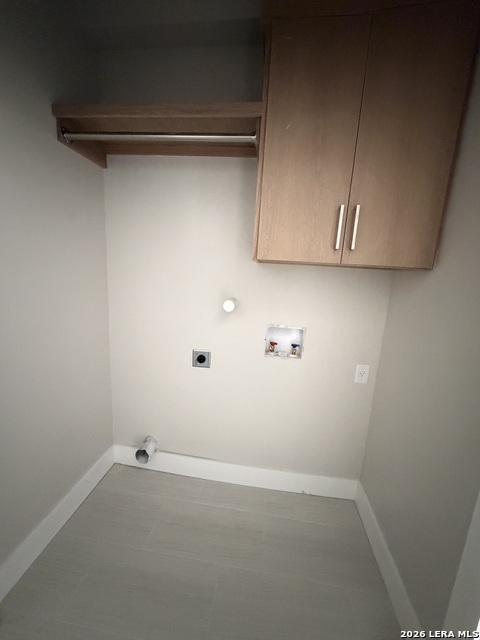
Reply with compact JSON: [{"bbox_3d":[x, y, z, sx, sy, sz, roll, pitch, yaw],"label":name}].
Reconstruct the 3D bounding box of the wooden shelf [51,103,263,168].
[{"bbox_3d":[-0.354,-0.897,1.302,0.942,0.133,0.372,5,10,6],"label":"wooden shelf"}]

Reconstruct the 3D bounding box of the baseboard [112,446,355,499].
[{"bbox_3d":[-0.071,1.043,1.778,1.686,0.137,0.015,5,10,6],"label":"baseboard"}]

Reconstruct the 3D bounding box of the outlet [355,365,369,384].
[{"bbox_3d":[0.736,0.328,1.557,0.071,0.116,0.010,5,10,6],"label":"outlet"}]

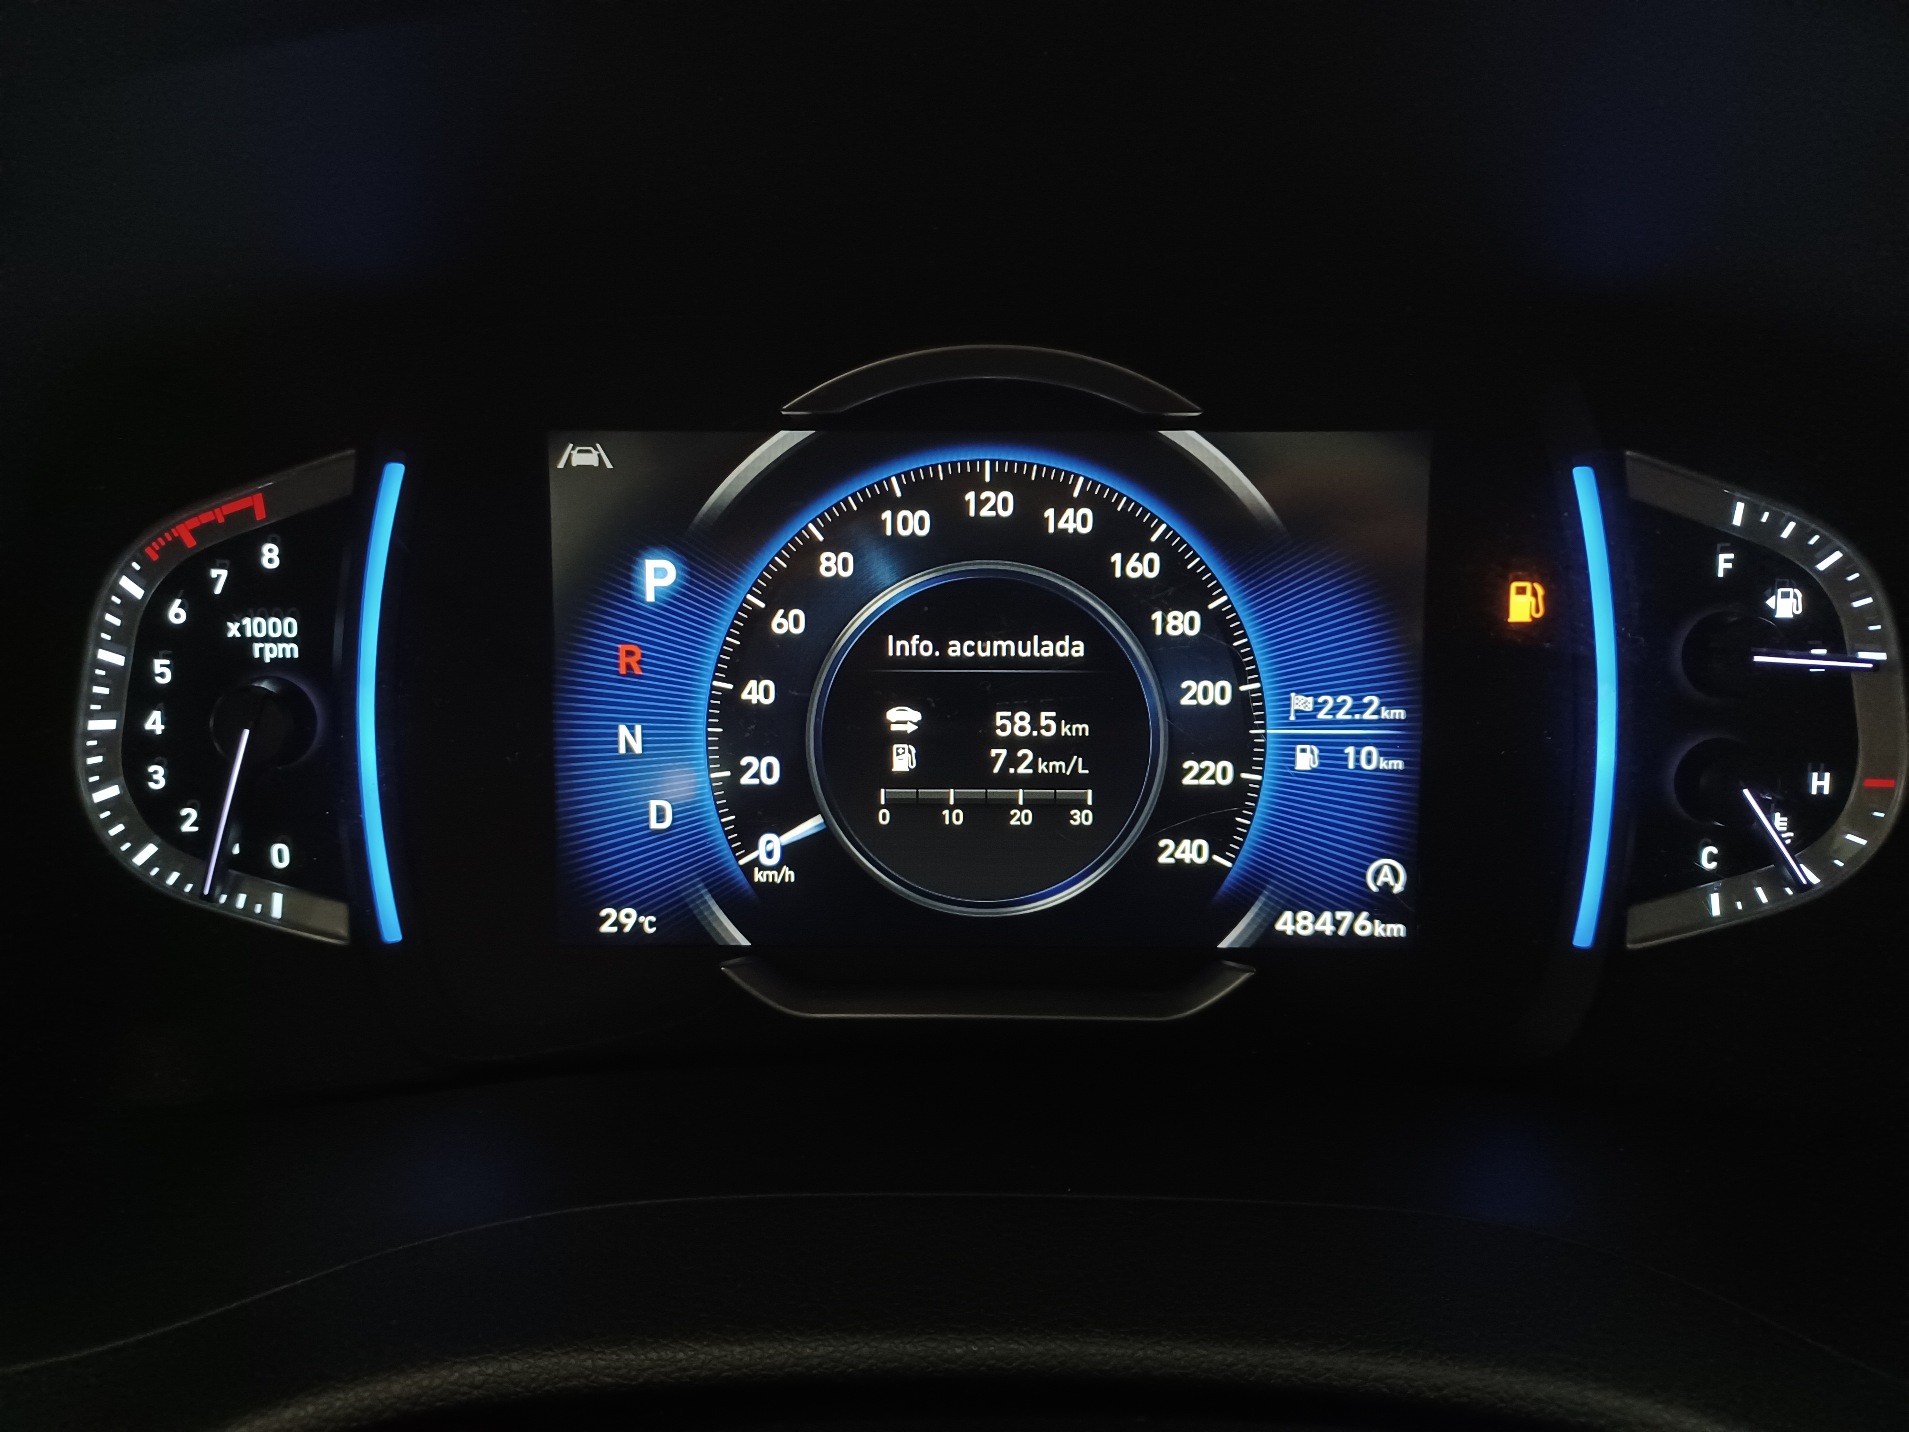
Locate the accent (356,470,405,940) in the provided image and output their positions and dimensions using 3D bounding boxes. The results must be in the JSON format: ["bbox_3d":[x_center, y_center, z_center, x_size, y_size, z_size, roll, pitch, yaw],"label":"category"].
[{"bbox_3d":[-0.099,-0.002,0.239,0.008,0.084,0.006,0,5,0],"label":"accent"}]

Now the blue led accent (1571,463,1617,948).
[{"bbox_3d":[0.111,-0.002,0.239,0.008,0.084,0.006,0,5,0],"label":"blue led accent"}]

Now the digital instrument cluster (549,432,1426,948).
[{"bbox_3d":[0.006,-0.005,0.246,0.152,0.091,0.015,0,5,0],"label":"digital instrument cluster"}]

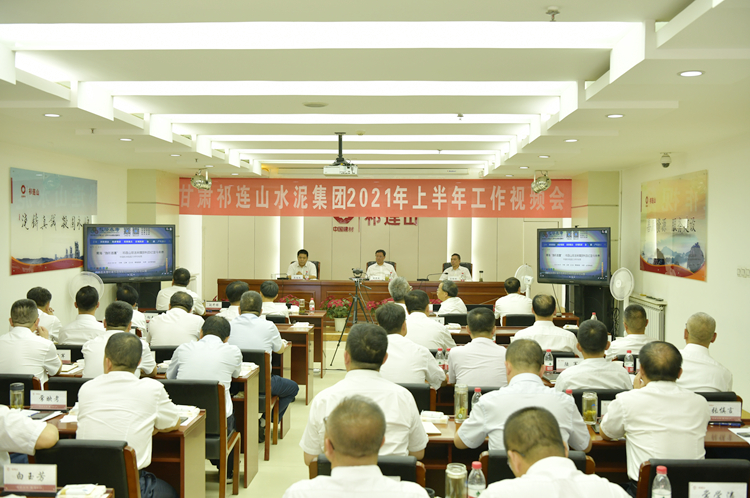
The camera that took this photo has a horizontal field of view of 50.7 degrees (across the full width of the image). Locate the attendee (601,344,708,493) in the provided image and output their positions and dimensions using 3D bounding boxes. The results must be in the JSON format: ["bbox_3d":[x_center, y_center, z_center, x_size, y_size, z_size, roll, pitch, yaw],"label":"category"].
[{"bbox_3d":[1.267,1.049,3.600,0.520,1.260,0.800,0,1,2],"label":"attendee"}]

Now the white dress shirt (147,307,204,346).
[{"bbox_3d":[-1.600,0.754,6.380,0.500,0.600,0.400,0,1,4],"label":"white dress shirt"}]

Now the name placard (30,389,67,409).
[{"bbox_3d":[-1.813,0.842,4.400,0.203,0.110,0.070,0,1,7],"label":"name placard"}]

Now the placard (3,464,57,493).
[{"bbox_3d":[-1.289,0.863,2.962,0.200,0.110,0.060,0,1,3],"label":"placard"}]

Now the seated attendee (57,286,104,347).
[{"bbox_3d":[-2.339,0.952,6.600,0.500,1.290,0.750,0,1,2],"label":"seated attendee"}]

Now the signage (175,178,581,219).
[{"bbox_3d":[-0.048,-0.869,13.352,6.670,0.630,0.020,0,1,3],"label":"signage"}]

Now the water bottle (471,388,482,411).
[{"bbox_3d":[0.559,0.844,4.290,0.064,0.174,0.064,0,1,2],"label":"water bottle"}]

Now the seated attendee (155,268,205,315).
[{"bbox_3d":[-2.200,0.871,9.228,0.540,1.318,0.800,0,1,11],"label":"seated attendee"}]

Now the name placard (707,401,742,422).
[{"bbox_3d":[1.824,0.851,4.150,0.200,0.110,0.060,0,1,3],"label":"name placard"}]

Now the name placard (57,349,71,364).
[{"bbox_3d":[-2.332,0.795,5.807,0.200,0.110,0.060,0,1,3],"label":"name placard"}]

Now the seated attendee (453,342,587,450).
[{"bbox_3d":[0.708,1.062,3.800,0.630,1.260,0.780,0,1,2],"label":"seated attendee"}]

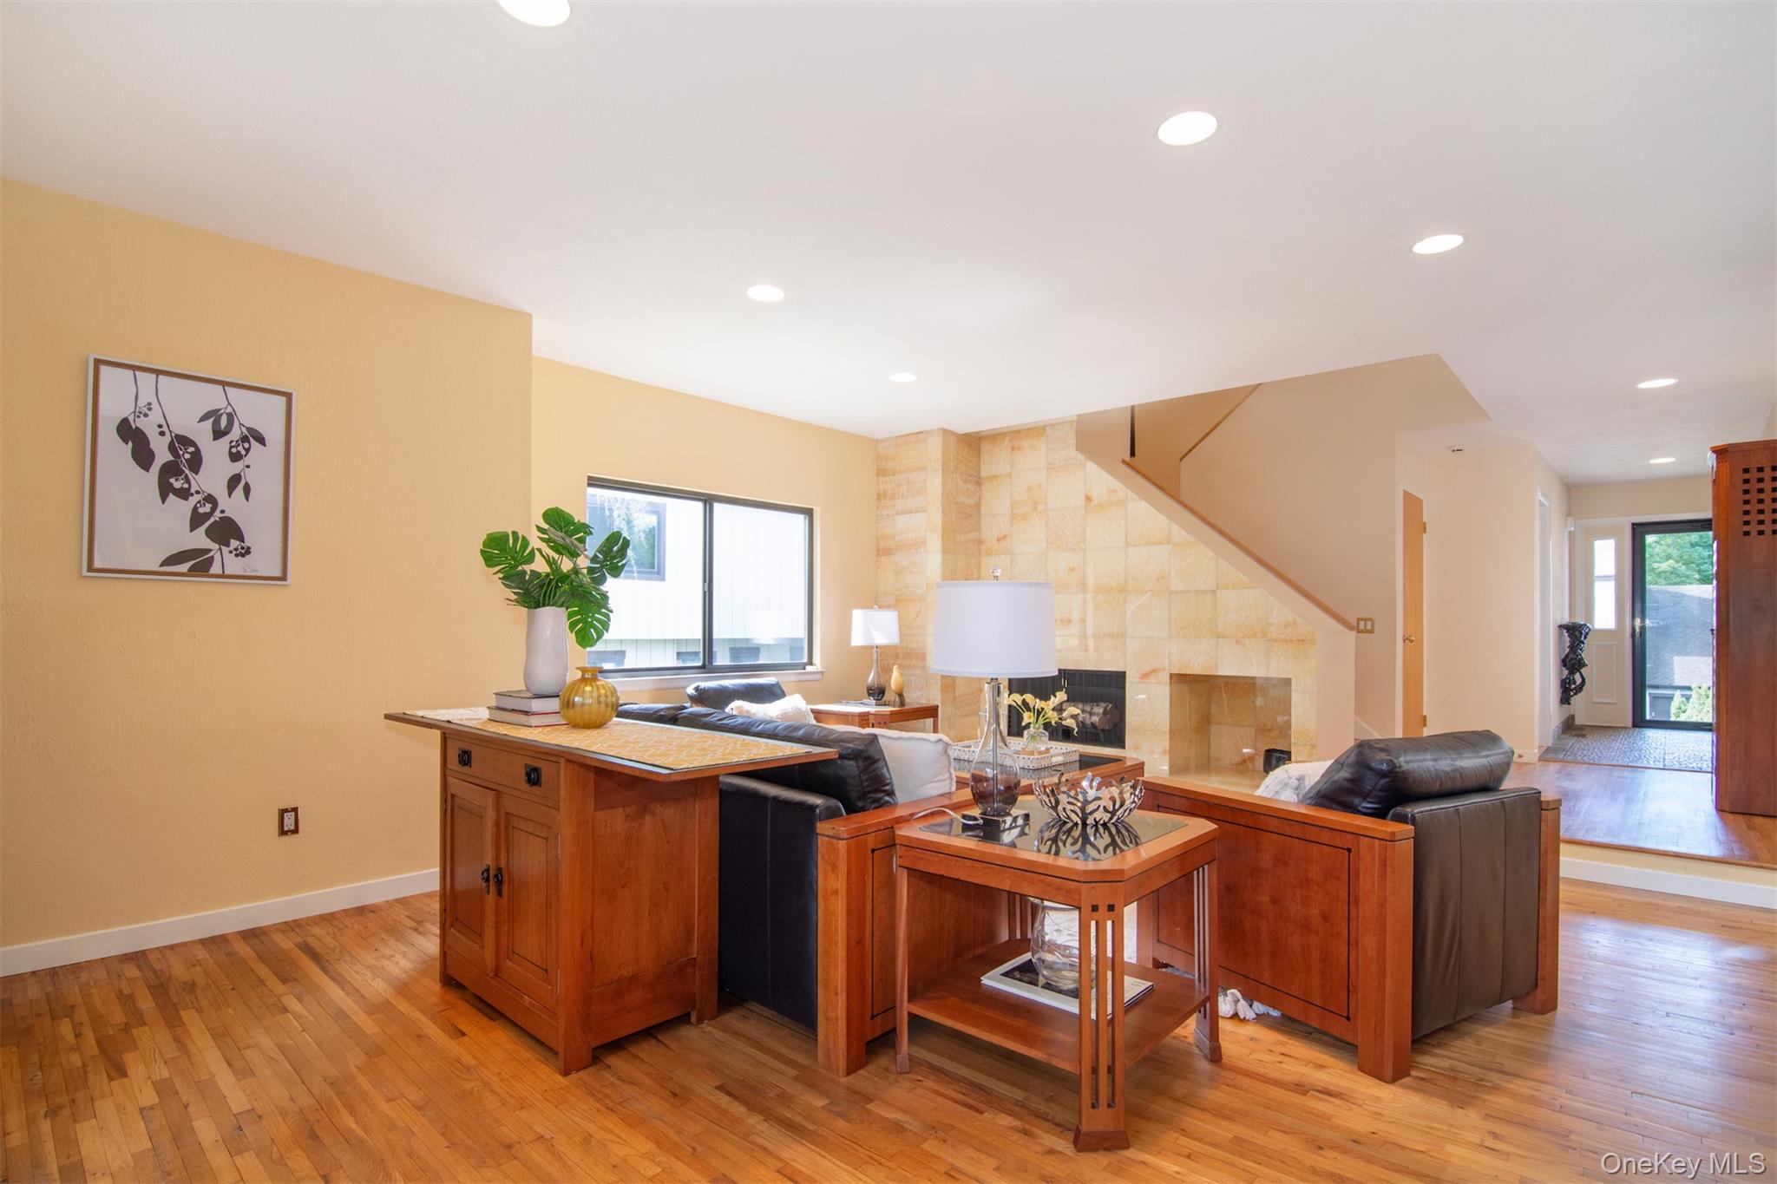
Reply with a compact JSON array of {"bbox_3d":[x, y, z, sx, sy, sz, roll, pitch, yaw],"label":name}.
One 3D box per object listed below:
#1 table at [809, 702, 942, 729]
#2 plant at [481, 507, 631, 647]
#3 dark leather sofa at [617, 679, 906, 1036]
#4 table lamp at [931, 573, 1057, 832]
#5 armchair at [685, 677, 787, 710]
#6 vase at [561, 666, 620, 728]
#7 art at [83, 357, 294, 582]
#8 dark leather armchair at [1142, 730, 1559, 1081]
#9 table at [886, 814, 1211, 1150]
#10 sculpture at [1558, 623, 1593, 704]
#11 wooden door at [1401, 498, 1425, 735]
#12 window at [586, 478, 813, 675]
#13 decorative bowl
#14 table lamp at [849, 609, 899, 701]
[{"bbox_3d":[-0.100,1.100,5.440,0.620,0.610,0.620,-2,-2,44],"label":"table"},{"bbox_3d":[-1.143,-0.048,2.714,0.470,0.470,0.410,0,-2,0],"label":"plant"},{"bbox_3d":[-0.558,0.900,3.180,2.150,0.860,0.950,-2,-2,44],"label":"dark leather sofa"},{"bbox_3d":[0.308,0.297,2.255,0.362,0.727,0.362,0,-2,0],"label":"table lamp"},{"bbox_3d":[-0.776,0.970,4.720,0.920,0.860,0.920,-2,-2,44],"label":"armchair"},{"bbox_3d":[-0.996,0.347,2.629,0.187,0.203,0.187,0,-2,0],"label":"vase"},{"bbox_3d":[-2.675,-0.444,3.064,0.600,0.805,0.030,2,-3,-43],"label":"art"},{"bbox_3d":[1.511,0.889,2.668,0.900,0.850,0.910,1,-3,-28],"label":"dark leather armchair"},{"bbox_3d":[0.472,0.980,2.244,0.700,0.637,0.700,-2,-3,43],"label":"table"},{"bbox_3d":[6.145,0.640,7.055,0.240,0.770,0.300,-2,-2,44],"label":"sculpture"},{"bbox_3d":[4.035,0.239,6.055,0.045,2.030,0.680,-2,-3,43],"label":"wooden door"},{"bbox_3d":[-1.225,-0.066,5.380,0.100,1.200,1.760,-2,-2,44],"label":"window"},{"bbox_3d":[0.596,0.625,2.350,0.335,0.120,0.335,0,-2,0],"label":"decorative bowl"},{"bbox_3d":[-0.095,0.460,5.807,0.360,0.710,0.360,0,-2,0],"label":"table lamp"}]

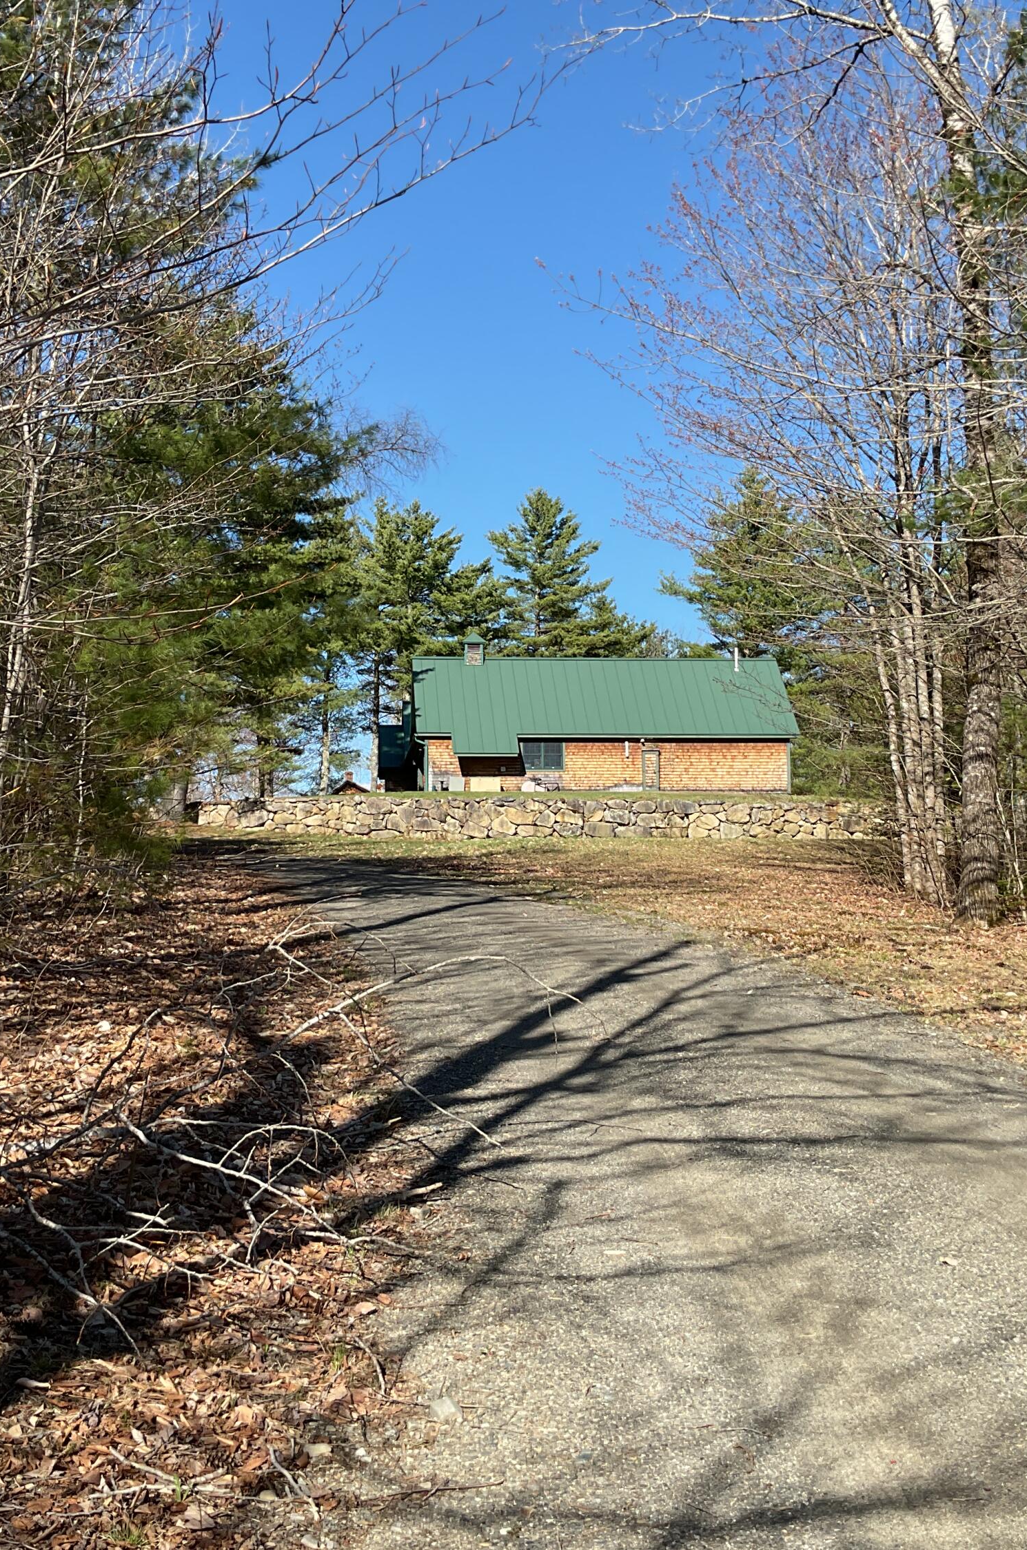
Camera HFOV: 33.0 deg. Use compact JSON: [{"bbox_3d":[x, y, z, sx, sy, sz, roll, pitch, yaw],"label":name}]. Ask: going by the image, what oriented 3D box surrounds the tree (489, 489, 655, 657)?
[{"bbox_3d":[2.500,-6.600,92.000,8.200,17.000,8.200,0,-2,0],"label":"tree"}]

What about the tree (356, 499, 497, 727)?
[{"bbox_3d":[-4.600,-6.200,88.000,7.200,15.600,7.200,0,-2,0],"label":"tree"}]

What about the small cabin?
[{"bbox_3d":[3.050,-2.300,73.300,16.600,6.500,8.000,0,-3,-5],"label":"small cabin"}]

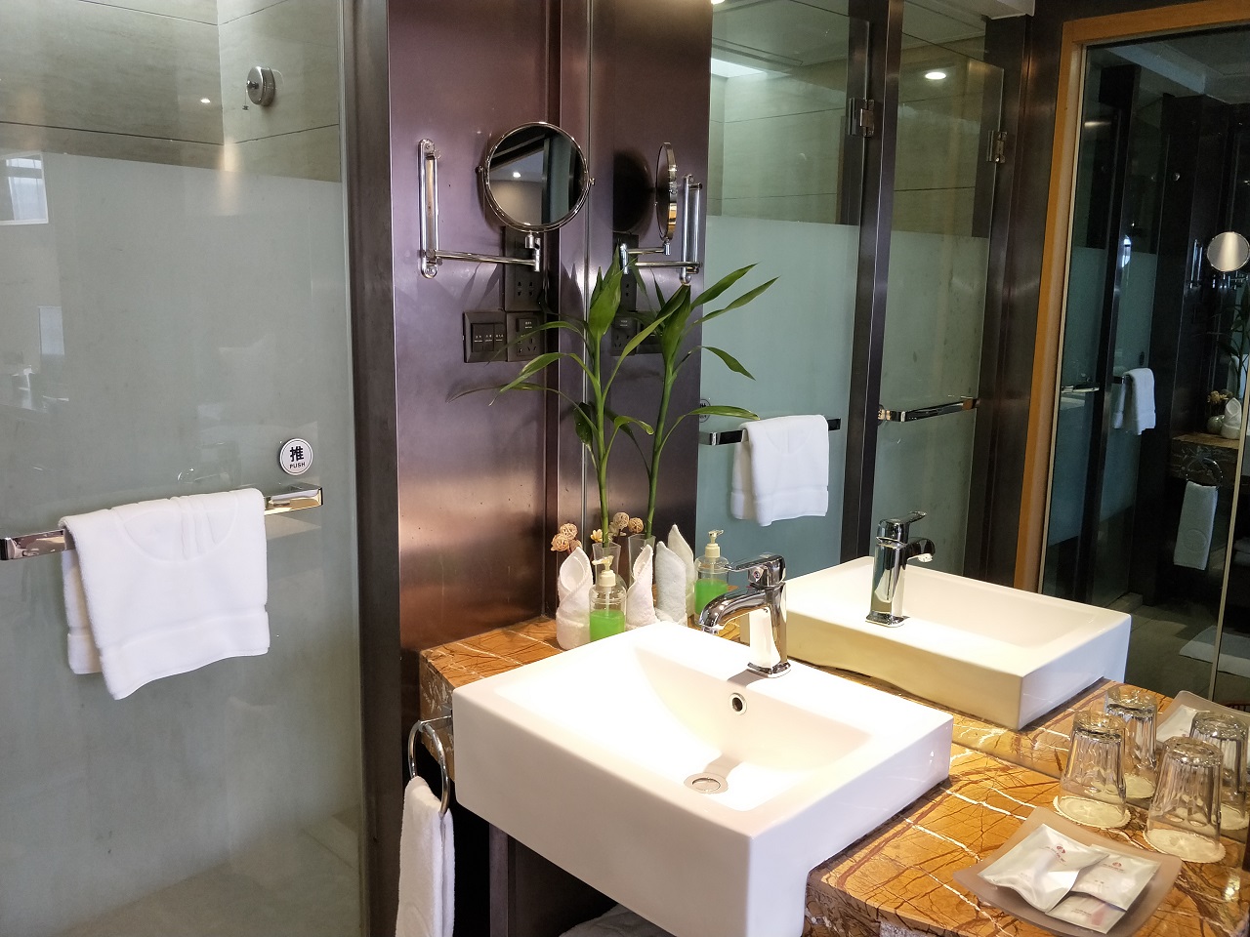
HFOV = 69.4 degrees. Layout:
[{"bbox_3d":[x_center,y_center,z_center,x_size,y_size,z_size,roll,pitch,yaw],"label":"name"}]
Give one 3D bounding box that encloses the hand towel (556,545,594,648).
[{"bbox_3d":[-0.088,0.228,1.622,0.067,0.172,0.067,3,9,14],"label":"hand towel"}]

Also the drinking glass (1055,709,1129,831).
[{"bbox_3d":[0.547,0.347,1.046,0.078,0.108,0.078,6,10,29],"label":"drinking glass"}]

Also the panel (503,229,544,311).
[{"bbox_3d":[-0.173,-0.350,1.601,0.086,0.146,0.010,-8,12,-43],"label":"panel"}]

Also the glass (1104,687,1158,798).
[{"bbox_3d":[0.620,0.338,1.109,0.078,0.108,0.078,5,10,26],"label":"glass"}]

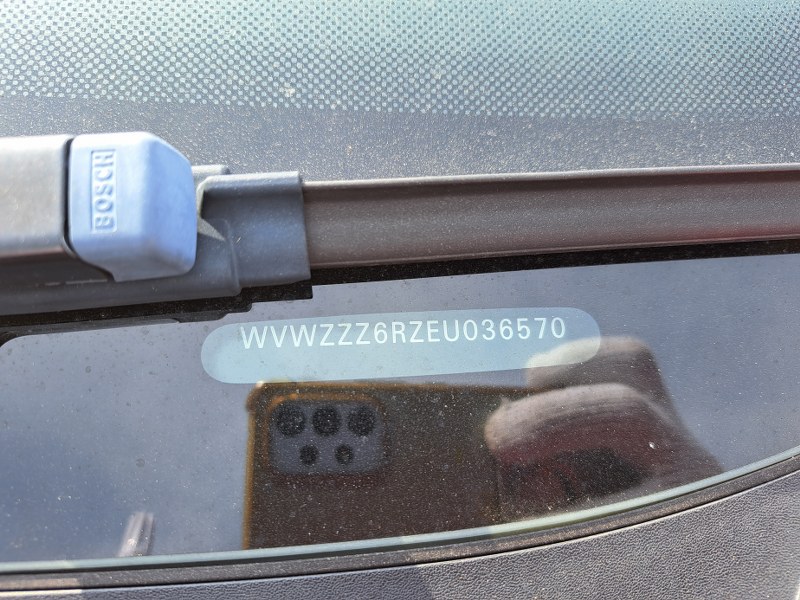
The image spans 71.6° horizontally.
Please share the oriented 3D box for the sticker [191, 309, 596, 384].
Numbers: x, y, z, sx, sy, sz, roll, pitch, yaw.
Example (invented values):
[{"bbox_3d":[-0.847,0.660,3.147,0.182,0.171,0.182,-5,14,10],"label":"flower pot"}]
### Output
[{"bbox_3d":[0.002,0.008,0.106,0.077,0.001,0.012,-3,78,-8],"label":"sticker"}]

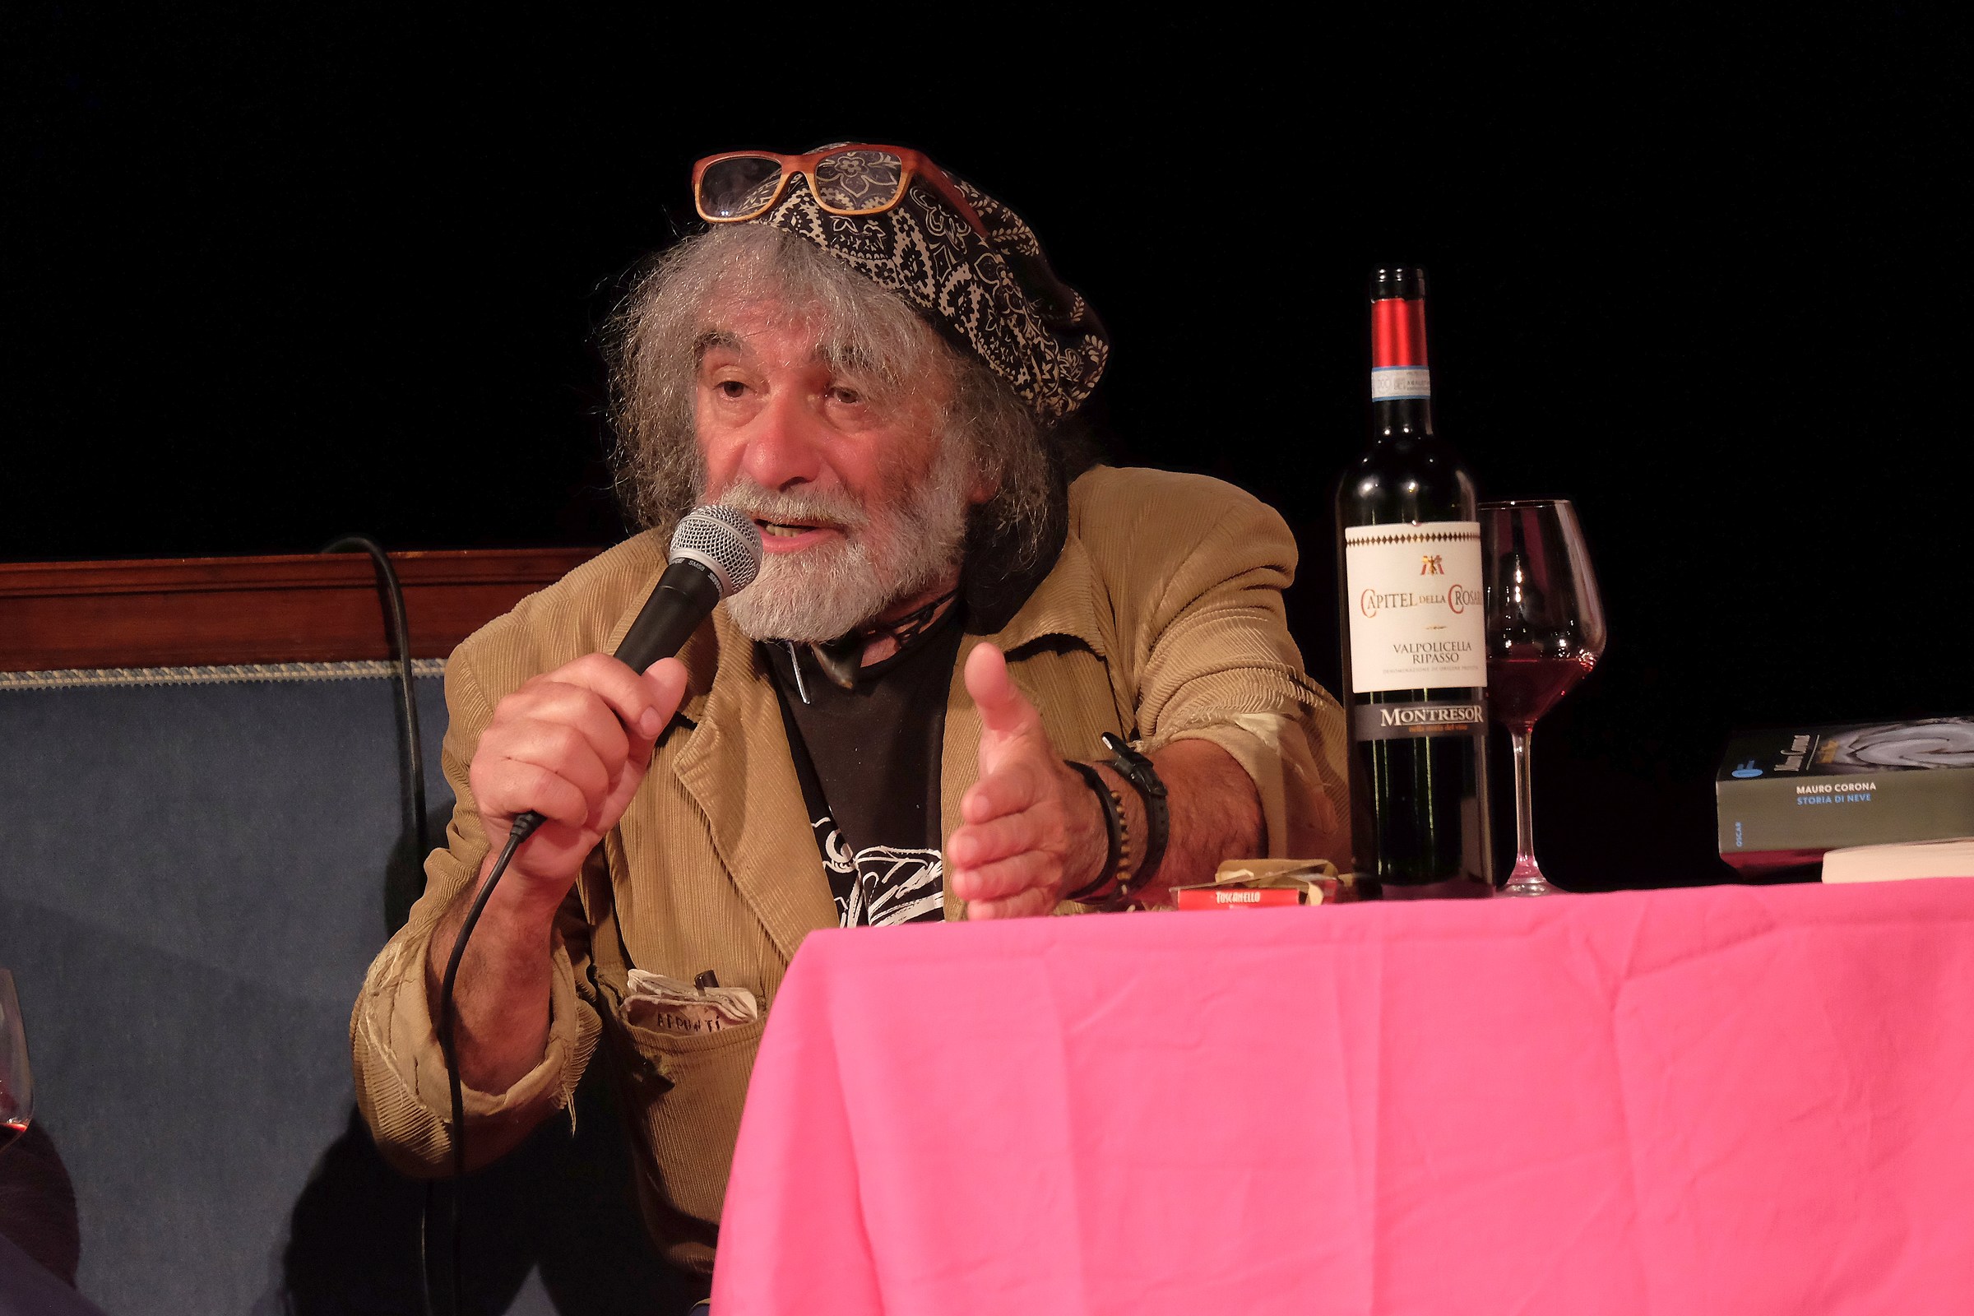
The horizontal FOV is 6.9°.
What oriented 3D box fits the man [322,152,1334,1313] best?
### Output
[{"bbox_3d":[-0.063,0.316,8.930,0.560,1.190,0.760,-2,-1,7],"label":"man"}]

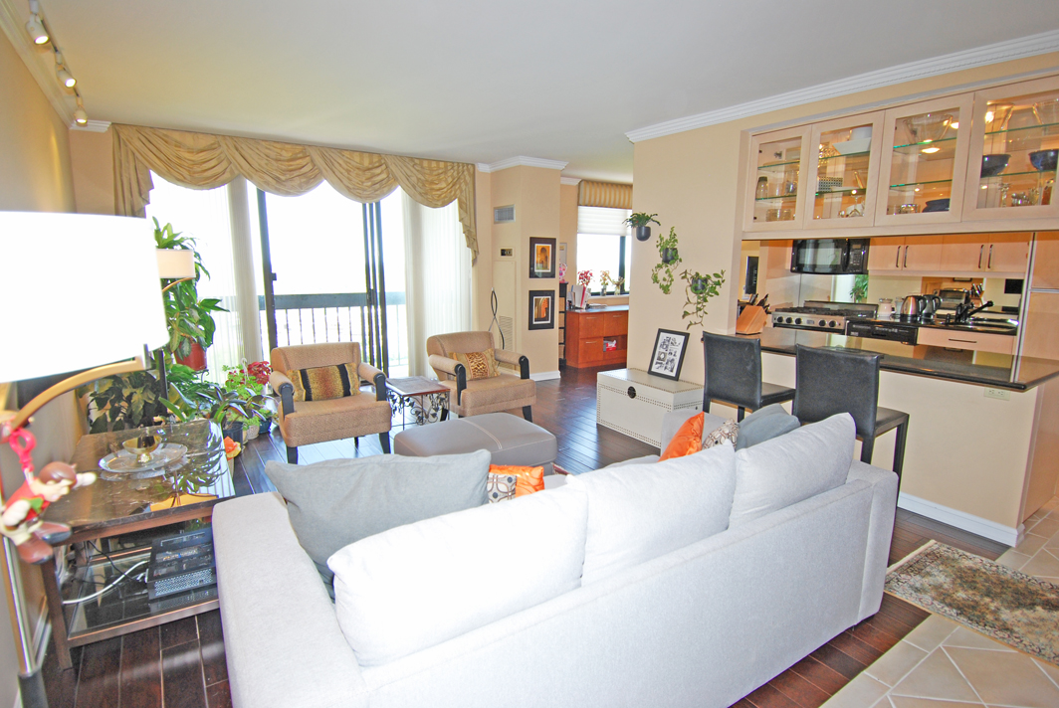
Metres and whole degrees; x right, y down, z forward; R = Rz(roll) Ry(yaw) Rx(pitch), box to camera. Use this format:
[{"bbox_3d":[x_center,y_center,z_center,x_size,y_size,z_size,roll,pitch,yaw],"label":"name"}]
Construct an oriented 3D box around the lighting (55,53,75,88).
[{"bbox_3d":[-2.388,-1.463,2.729,0.110,0.175,0.075,5,12,22],"label":"lighting"}]

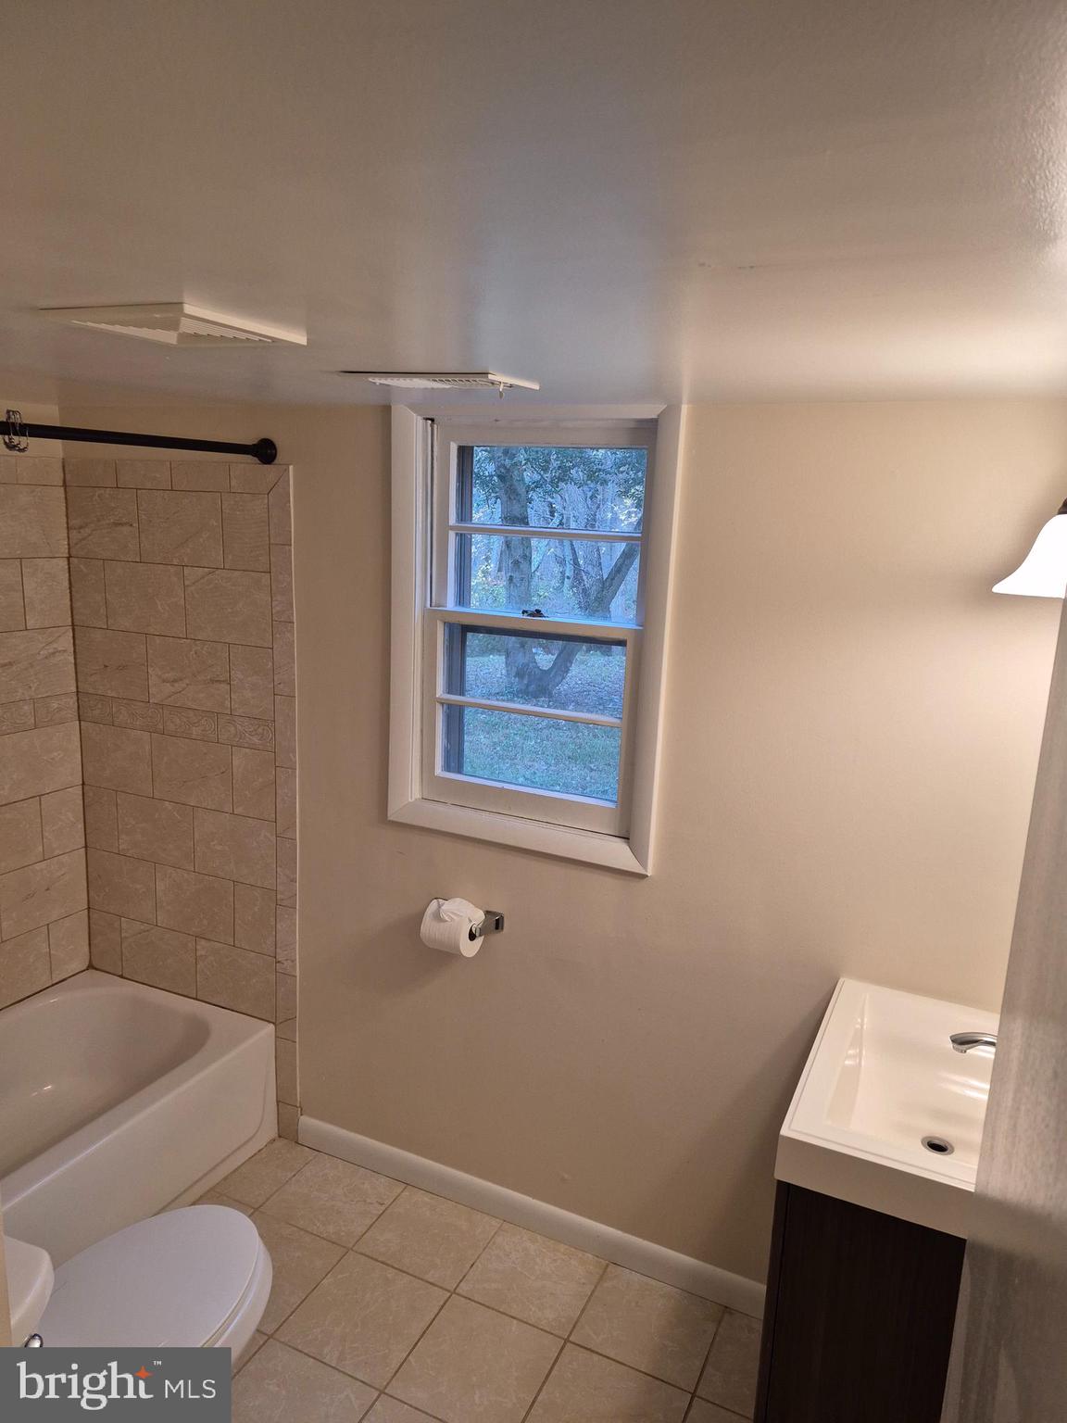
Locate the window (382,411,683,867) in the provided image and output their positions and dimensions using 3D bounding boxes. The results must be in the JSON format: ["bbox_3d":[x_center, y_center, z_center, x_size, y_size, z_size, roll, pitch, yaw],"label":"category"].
[{"bbox_3d":[-0.015,-0.184,2.277,0.725,1.050,0.110,7,12,24],"label":"window"}]

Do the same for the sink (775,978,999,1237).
[{"bbox_3d":[0.741,0.709,1.692,0.470,0.120,0.610,7,12,24],"label":"sink"}]

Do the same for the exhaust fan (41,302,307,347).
[{"bbox_3d":[-0.526,-0.568,1.413,0.262,0.018,0.255,7,12,24],"label":"exhaust fan"}]

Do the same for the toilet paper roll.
[{"bbox_3d":[-0.200,0.545,2.377,0.113,0.118,0.118,7,12,24],"label":"toilet paper roll"}]

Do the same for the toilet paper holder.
[{"bbox_3d":[-0.189,0.530,2.400,0.210,0.050,0.084,7,12,24],"label":"toilet paper holder"}]

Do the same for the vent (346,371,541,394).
[{"bbox_3d":[-0.172,-0.643,1.875,0.305,0.020,0.195,7,12,24],"label":"vent"}]

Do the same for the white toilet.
[{"bbox_3d":[-0.774,1.131,1.667,0.430,0.760,0.730,7,12,24],"label":"white toilet"}]

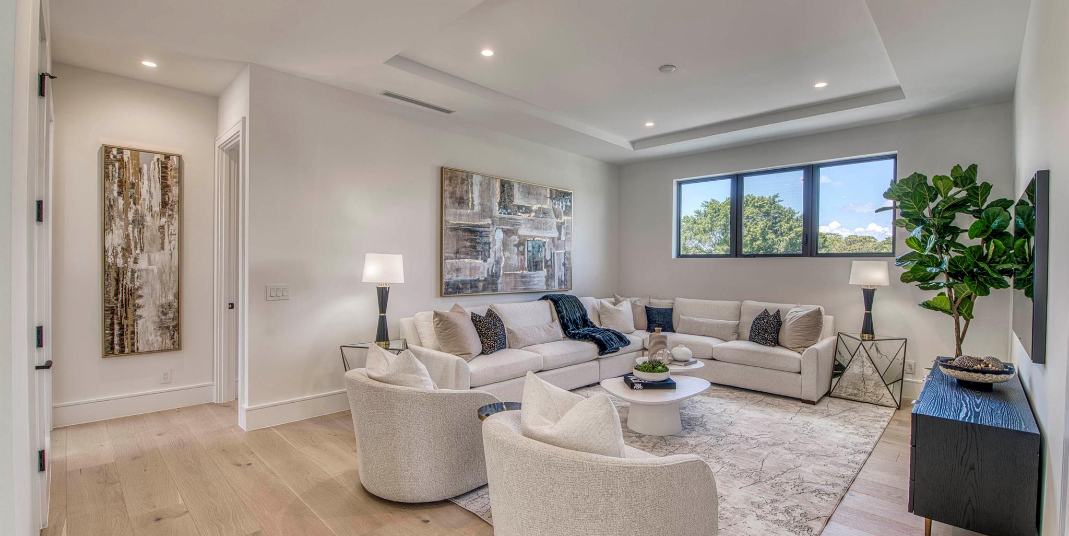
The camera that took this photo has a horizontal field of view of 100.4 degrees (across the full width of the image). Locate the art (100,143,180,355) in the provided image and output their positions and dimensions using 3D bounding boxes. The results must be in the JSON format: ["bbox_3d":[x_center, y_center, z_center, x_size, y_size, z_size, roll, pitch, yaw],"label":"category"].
[{"bbox_3d":[-3.400,-0.135,3.875,0.045,1.760,0.512,1,1,45],"label":"art"}]

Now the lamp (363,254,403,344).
[{"bbox_3d":[-1.275,0.270,3.757,0.332,0.790,0.332,1,1,45],"label":"lamp"}]

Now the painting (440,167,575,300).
[{"bbox_3d":[-0.233,-0.376,5.474,0.045,1.360,2.106,1,1,45],"label":"painting"}]

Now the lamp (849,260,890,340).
[{"bbox_3d":[3.367,0.311,4.487,0.332,0.790,0.332,1,1,45],"label":"lamp"}]

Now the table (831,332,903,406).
[{"bbox_3d":[3.398,1.022,4.550,0.576,0.633,0.656,1,1,45],"label":"table"}]

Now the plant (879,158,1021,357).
[{"bbox_3d":[3.583,0.212,3.947,0.894,2.270,0.840,1,1,45],"label":"plant"}]

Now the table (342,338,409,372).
[{"bbox_3d":[-1.289,0.981,3.825,0.656,0.633,0.576,1,1,45],"label":"table"}]

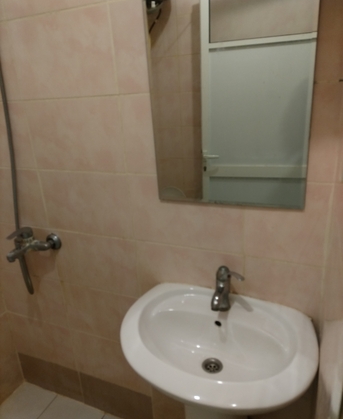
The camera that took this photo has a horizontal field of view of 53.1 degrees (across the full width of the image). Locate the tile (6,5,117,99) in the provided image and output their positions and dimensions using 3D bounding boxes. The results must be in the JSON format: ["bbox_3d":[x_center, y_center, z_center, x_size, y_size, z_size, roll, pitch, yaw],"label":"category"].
[{"bbox_3d":[-0.354,-0.494,1.111,0.398,0.249,0.012,5,22,23],"label":"tile"}]

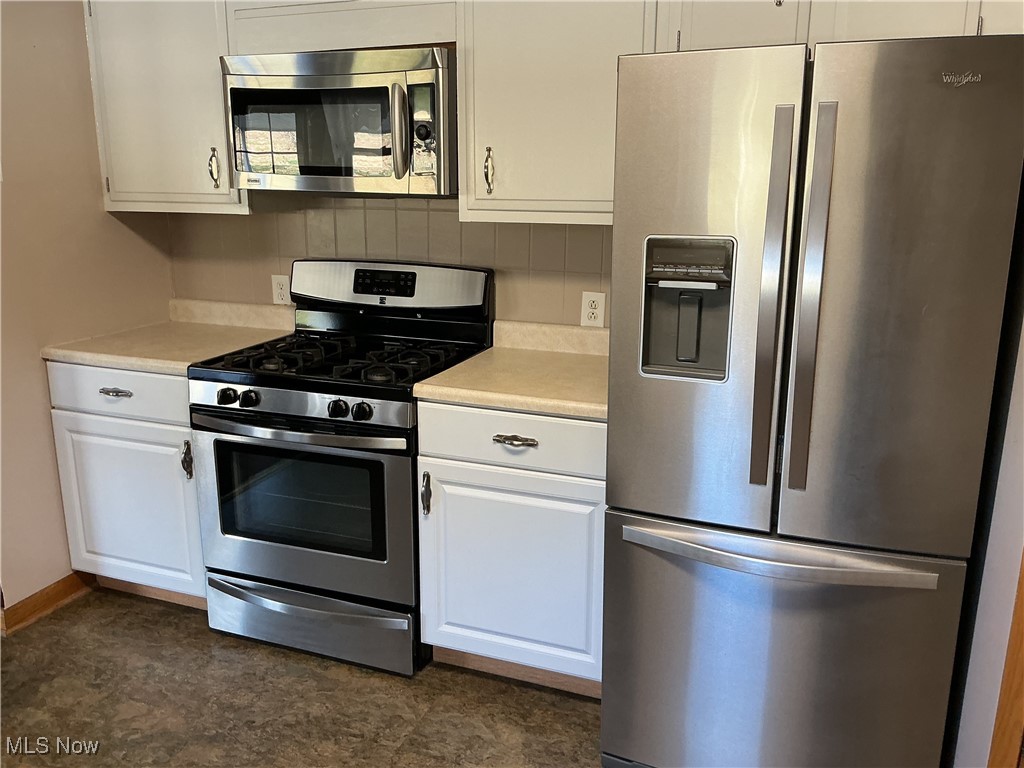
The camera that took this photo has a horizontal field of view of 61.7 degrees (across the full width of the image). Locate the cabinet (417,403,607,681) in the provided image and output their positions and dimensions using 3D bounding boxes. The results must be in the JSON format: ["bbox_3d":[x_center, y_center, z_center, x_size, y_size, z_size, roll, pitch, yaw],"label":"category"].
[{"bbox_3d":[0.120,0.375,2.668,0.603,0.770,0.604,5,15,20],"label":"cabinet"}]

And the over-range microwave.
[{"bbox_3d":[-0.472,-0.811,2.715,0.762,0.413,0.412,5,15,20],"label":"over-range microwave"}]

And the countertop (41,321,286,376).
[{"bbox_3d":[-1.173,-0.140,3.028,0.605,0.039,0.623,5,15,20],"label":"countertop"}]

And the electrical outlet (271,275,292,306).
[{"bbox_3d":[-0.864,-0.349,3.203,0.071,0.114,0.014,5,15,20],"label":"electrical outlet"}]

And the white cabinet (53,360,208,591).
[{"bbox_3d":[-1.177,0.253,3.142,0.605,0.770,0.604,5,15,20],"label":"white cabinet"}]

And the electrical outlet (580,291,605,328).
[{"bbox_3d":[0.264,-0.240,2.791,0.072,0.114,0.014,5,15,20],"label":"electrical outlet"}]

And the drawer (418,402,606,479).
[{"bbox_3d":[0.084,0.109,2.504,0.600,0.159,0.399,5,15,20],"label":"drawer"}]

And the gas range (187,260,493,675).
[{"bbox_3d":[-0.547,0.226,2.838,0.760,1.178,0.680,5,15,20],"label":"gas range"}]

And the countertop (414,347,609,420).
[{"bbox_3d":[0.122,-0.018,2.555,0.612,0.039,0.623,5,15,20],"label":"countertop"}]

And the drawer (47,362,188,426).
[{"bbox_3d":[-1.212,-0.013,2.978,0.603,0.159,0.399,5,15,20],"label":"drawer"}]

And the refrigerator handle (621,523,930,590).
[{"bbox_3d":[0.557,0.387,1.853,0.663,0.035,0.088,5,15,20],"label":"refrigerator handle"}]

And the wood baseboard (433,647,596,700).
[{"bbox_3d":[0.042,0.844,2.591,0.607,0.107,0.019,5,15,20],"label":"wood baseboard"}]

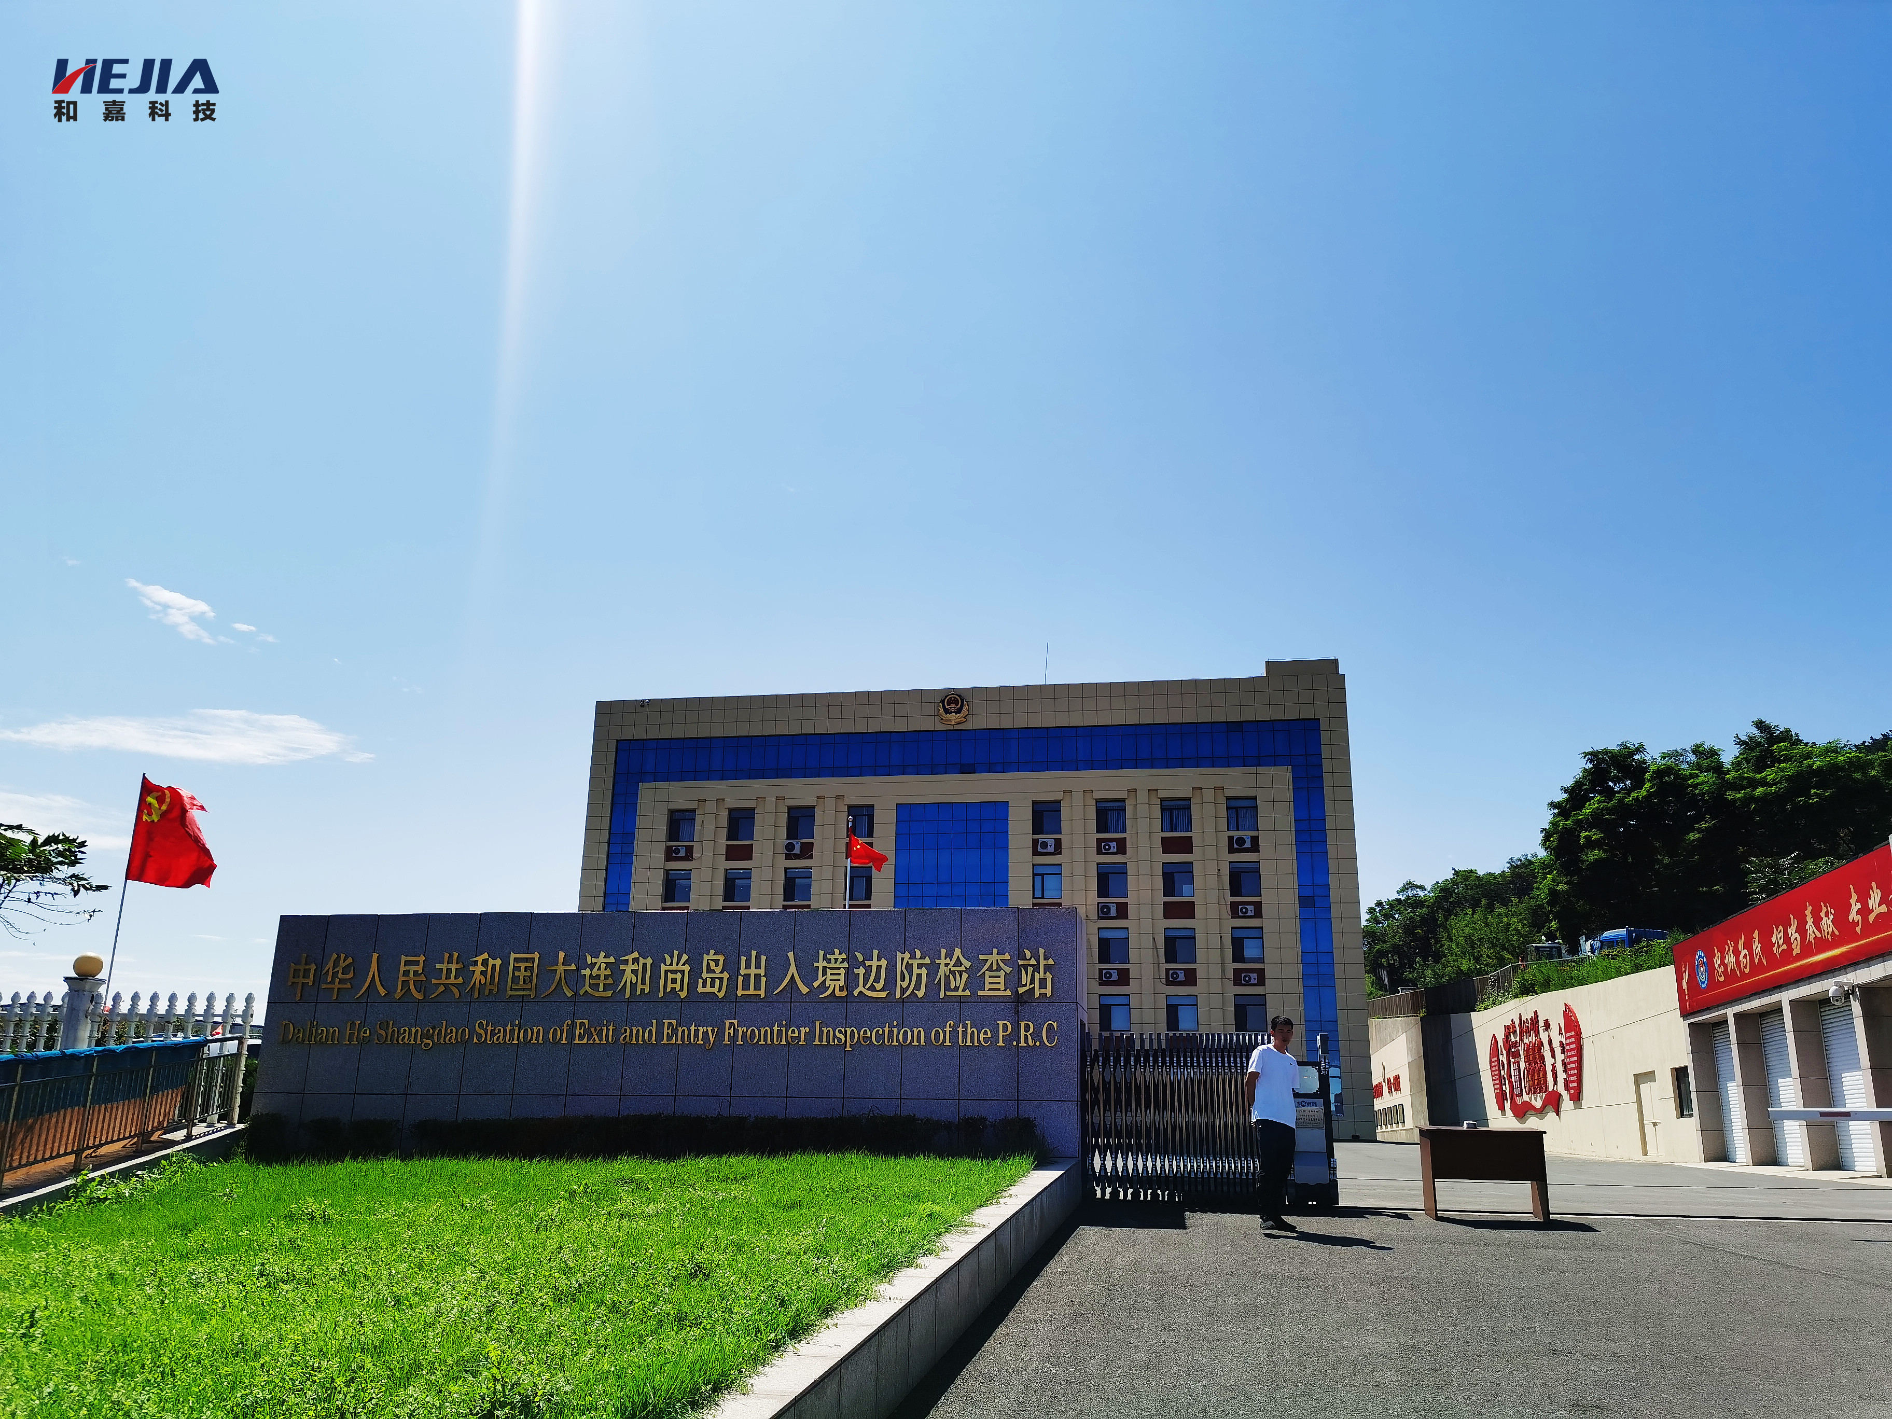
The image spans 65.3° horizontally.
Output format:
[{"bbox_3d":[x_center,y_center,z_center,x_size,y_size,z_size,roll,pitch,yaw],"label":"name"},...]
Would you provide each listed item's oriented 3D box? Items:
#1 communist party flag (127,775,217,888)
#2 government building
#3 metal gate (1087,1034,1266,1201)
[{"bbox_3d":[-9.397,1.531,18.105,1.021,1.339,0.450,10,-19,-27],"label":"communist party flag"},{"bbox_3d":[1.634,11.875,85.107,41.421,24.243,16.000,-2,-17,9],"label":"government building"},{"bbox_3d":[2.475,4.214,15.334,2.106,1.712,0.450,-1,-17,8],"label":"metal gate"}]

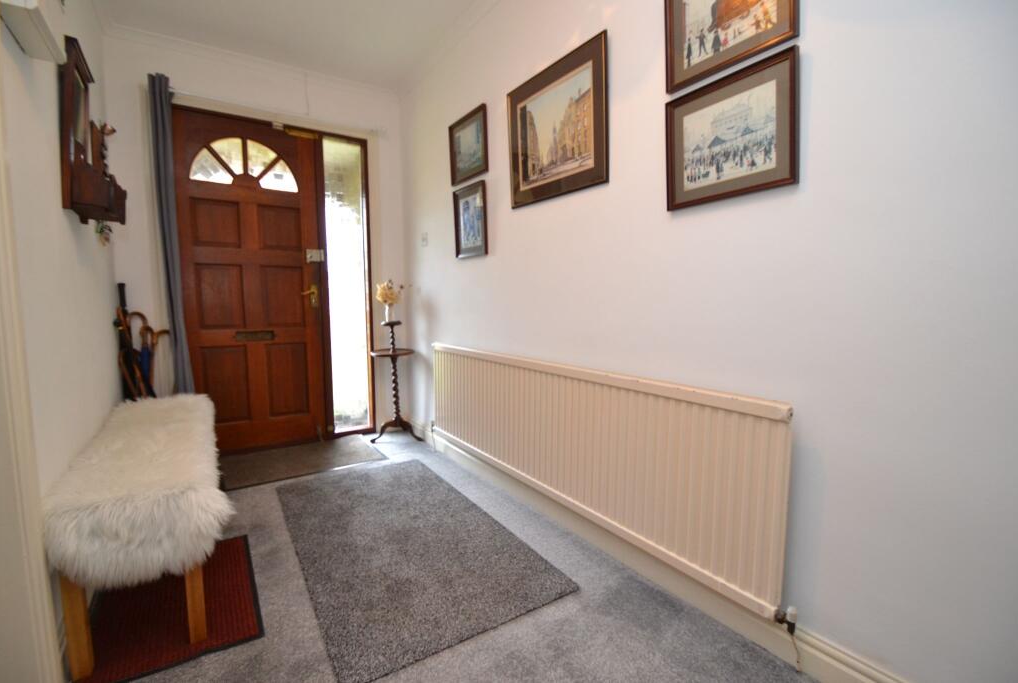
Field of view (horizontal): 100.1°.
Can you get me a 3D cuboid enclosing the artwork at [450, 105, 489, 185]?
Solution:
[{"bbox_3d":[-0.204,-1.005,2.221,0.022,0.328,0.357,-4,7,-36],"label":"artwork"}]

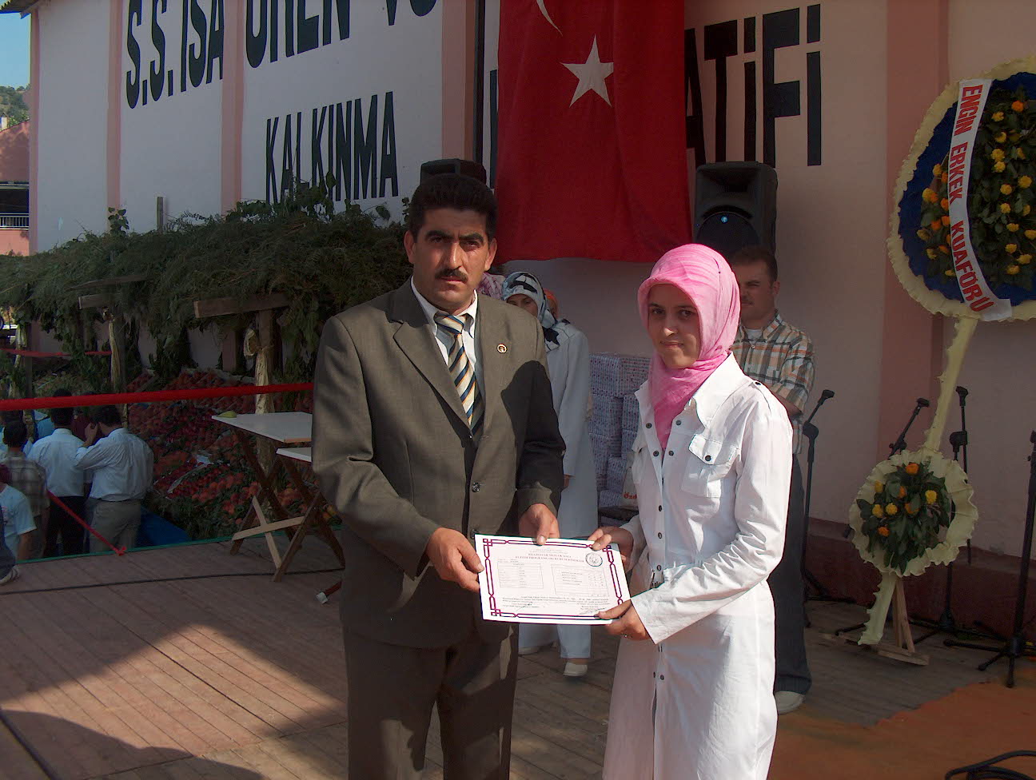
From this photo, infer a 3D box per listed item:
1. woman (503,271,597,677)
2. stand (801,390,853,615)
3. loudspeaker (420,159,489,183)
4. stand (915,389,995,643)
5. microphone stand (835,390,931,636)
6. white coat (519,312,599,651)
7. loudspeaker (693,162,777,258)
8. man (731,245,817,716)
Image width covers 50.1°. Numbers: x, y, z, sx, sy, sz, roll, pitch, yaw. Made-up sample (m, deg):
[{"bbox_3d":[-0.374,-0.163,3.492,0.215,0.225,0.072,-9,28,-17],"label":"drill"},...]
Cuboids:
[{"bbox_3d":[0.135,0.323,4.519,0.460,1.620,0.340,3,6,21],"label":"woman"},{"bbox_3d":[1.425,0.535,5.327,0.430,1.060,0.460,-5,8,-41],"label":"stand"},{"bbox_3d":[-0.418,-1.181,7.180,0.360,0.600,0.340,5,8,40],"label":"loudspeaker"},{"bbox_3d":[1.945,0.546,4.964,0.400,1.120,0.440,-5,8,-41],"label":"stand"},{"bbox_3d":[1.695,0.559,5.067,0.420,1.070,0.480,-5,8,-41],"label":"microphone stand"},{"bbox_3d":[0.135,0.408,4.528,0.440,1.350,0.310,3,6,21],"label":"white coat"},{"bbox_3d":[1.063,-0.803,5.450,0.360,0.600,0.340,4,7,34],"label":"loudspeaker"},{"bbox_3d":[0.893,0.321,4.104,0.500,1.720,0.360,2,6,18],"label":"man"}]

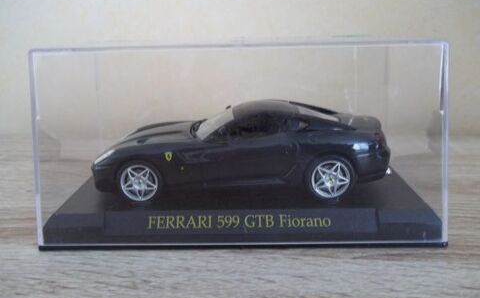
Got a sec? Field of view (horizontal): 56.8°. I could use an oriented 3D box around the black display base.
[{"bbox_3d":[0.001,0.018,0.165,0.124,0.009,0.064,-1,15,1],"label":"black display base"}]

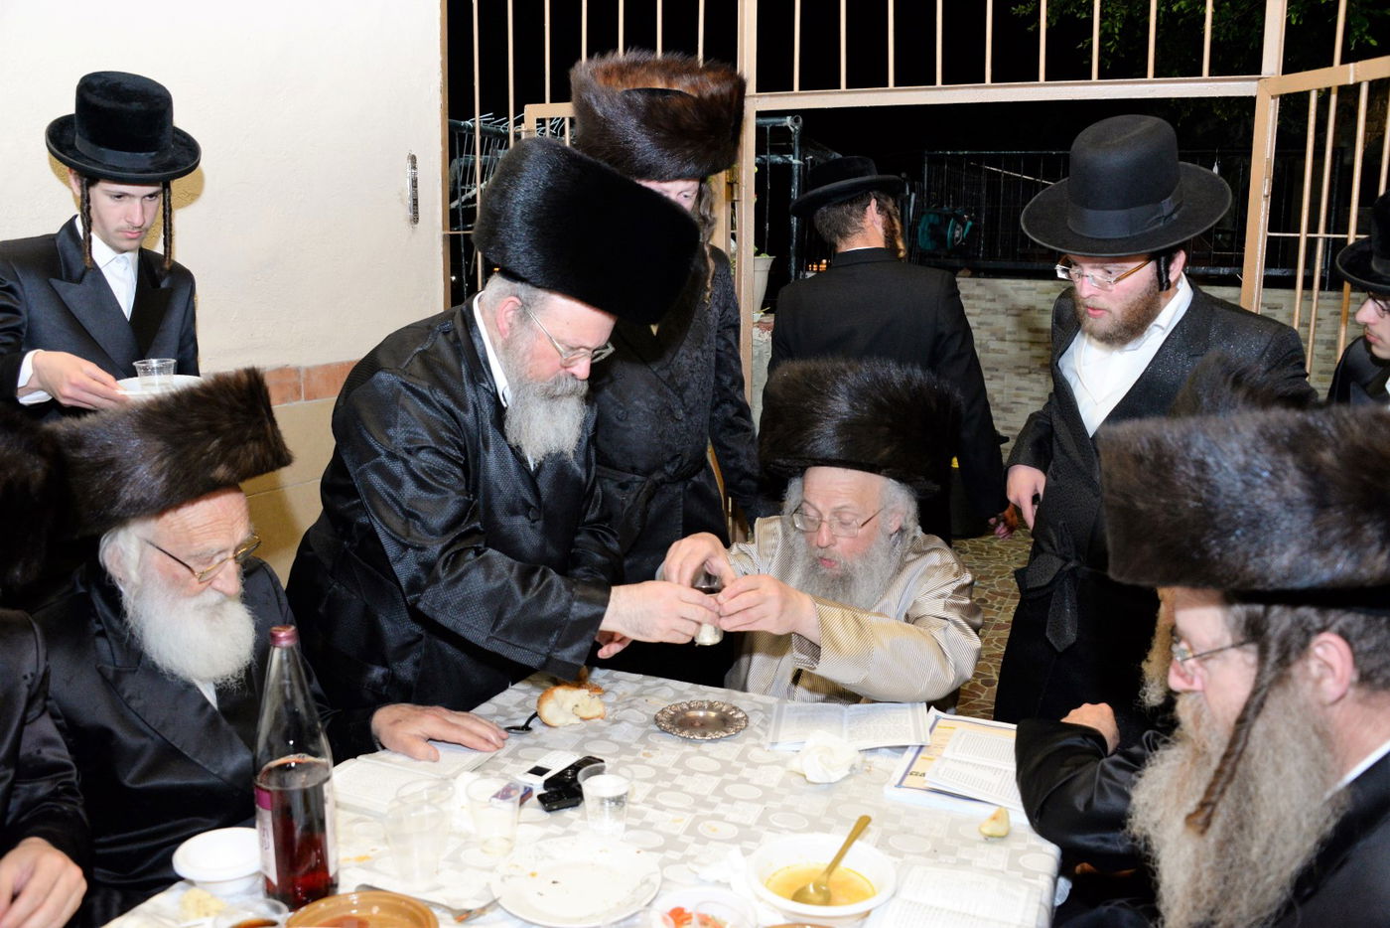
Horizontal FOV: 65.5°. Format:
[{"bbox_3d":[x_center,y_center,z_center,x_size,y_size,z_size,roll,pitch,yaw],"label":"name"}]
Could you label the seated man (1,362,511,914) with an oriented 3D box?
[{"bbox_3d":[-0.604,0.511,1.543,0.720,1.290,0.620,5,11,25],"label":"seated man"}]

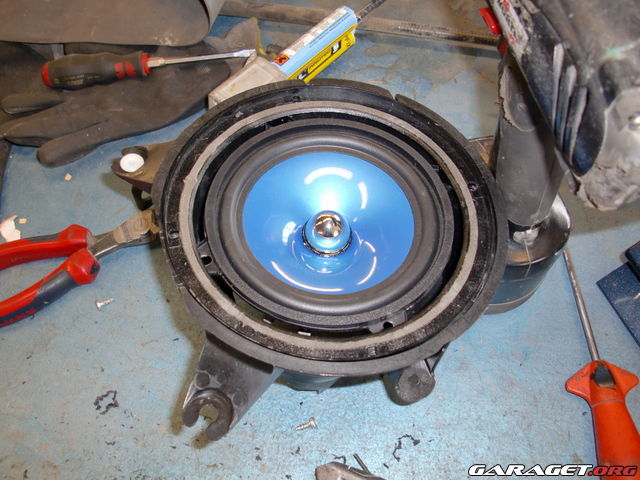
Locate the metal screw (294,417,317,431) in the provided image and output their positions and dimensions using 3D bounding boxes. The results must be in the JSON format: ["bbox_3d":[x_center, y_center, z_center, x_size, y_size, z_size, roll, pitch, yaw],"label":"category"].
[{"bbox_3d":[-0.010,0.126,0.450,0.015,0.007,0.007,-18,60,-1],"label":"metal screw"}]

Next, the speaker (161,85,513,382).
[{"bbox_3d":[0.005,-0.002,0.489,0.242,0.078,0.242,3,58,-4],"label":"speaker"}]

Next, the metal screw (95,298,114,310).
[{"bbox_3d":[-0.157,0.046,0.489,0.015,0.007,0.007,-21,61,-31],"label":"metal screw"}]

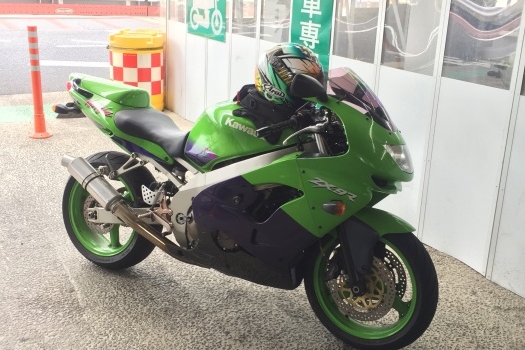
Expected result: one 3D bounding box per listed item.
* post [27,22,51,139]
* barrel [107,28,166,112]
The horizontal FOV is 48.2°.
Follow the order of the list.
[{"bbox_3d":[-2.113,-0.870,5.498,0.228,1.000,0.228,2,18,0],"label":"post"},{"bbox_3d":[-1.462,-1.194,6.769,0.645,0.870,0.645,2,18,0],"label":"barrel"}]

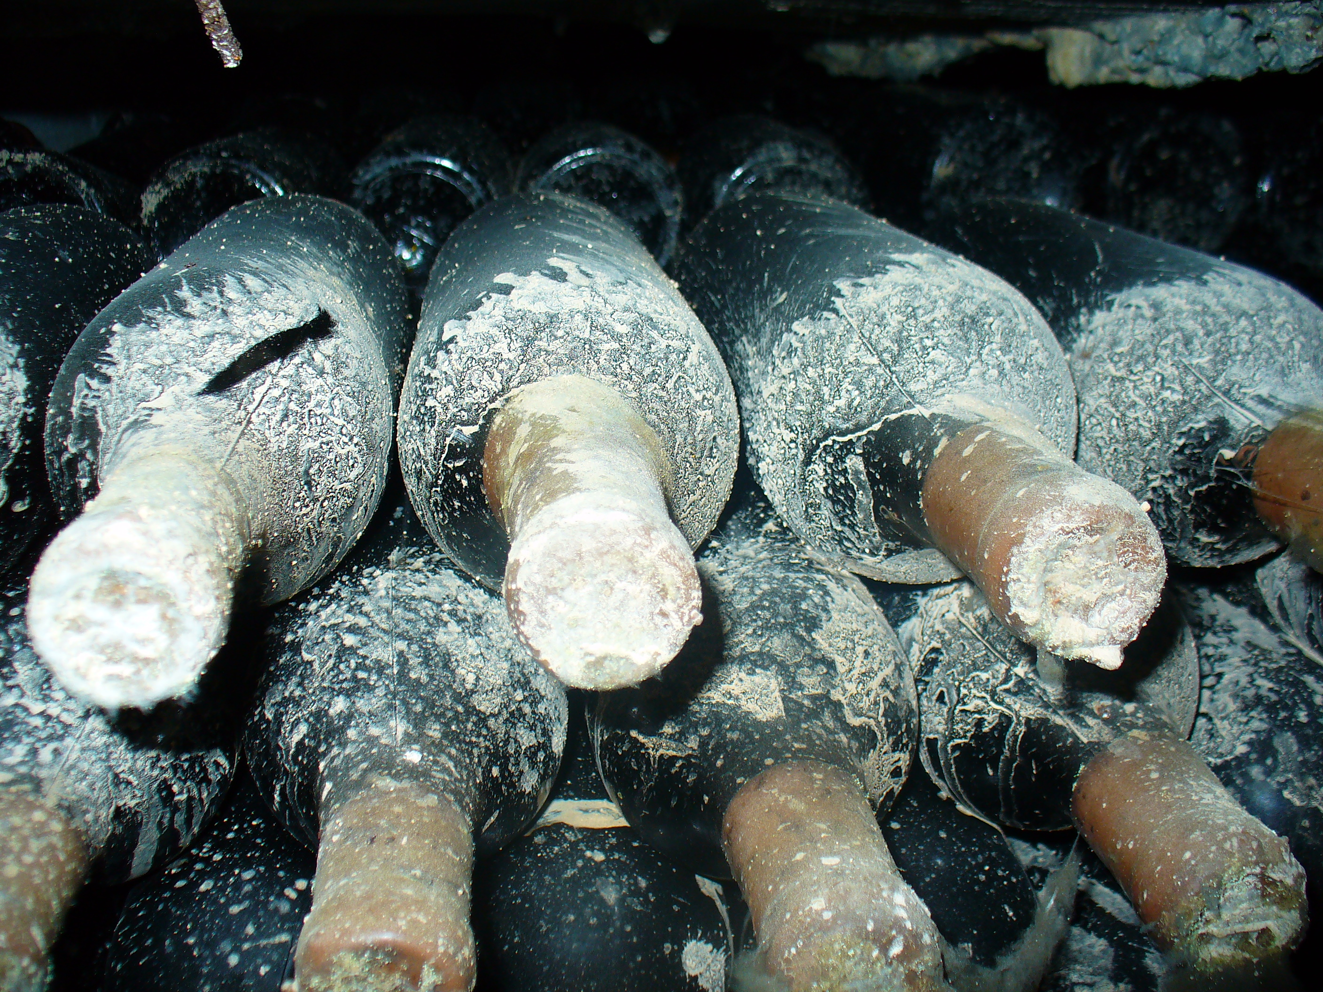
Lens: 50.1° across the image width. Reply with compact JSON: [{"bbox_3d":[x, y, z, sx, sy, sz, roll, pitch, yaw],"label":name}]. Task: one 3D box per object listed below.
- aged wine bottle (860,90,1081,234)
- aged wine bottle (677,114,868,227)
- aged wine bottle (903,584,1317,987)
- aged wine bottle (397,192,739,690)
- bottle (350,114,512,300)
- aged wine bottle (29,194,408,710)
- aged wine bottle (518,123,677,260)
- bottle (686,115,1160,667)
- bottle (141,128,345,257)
[{"bbox_3d":[0.154,-0.198,0.837,0.080,0.080,0.290,-2,18,-5],"label":"aged wine bottle"},{"bbox_3d":[0.051,-0.178,0.818,0.080,0.080,0.290,-2,18,-4],"label":"aged wine bottle"},{"bbox_3d":[0.102,0.040,0.421,0.080,0.080,0.290,-2,18,-6],"label":"aged wine bottle"},{"bbox_3d":[-0.025,-0.025,0.365,0.080,0.080,0.290,-2,17,-6],"label":"aged wine bottle"},{"bbox_3d":[-0.127,-0.178,0.819,0.080,0.080,0.290,-2,20,-4],"label":"bottle"},{"bbox_3d":[-0.112,-0.024,0.377,0.080,0.080,0.290,-3,19,-7],"label":"aged wine bottle"},{"bbox_3d":[-0.043,-0.178,0.829,0.080,0.080,0.290,-2,17,-5],"label":"aged wine bottle"},{"bbox_3d":[0.058,-0.029,0.385,0.080,0.080,0.290,-2,18,-6],"label":"bottle"},{"bbox_3d":[-0.236,-0.179,0.843,0.080,0.080,0.290,-2,18,-6],"label":"bottle"}]

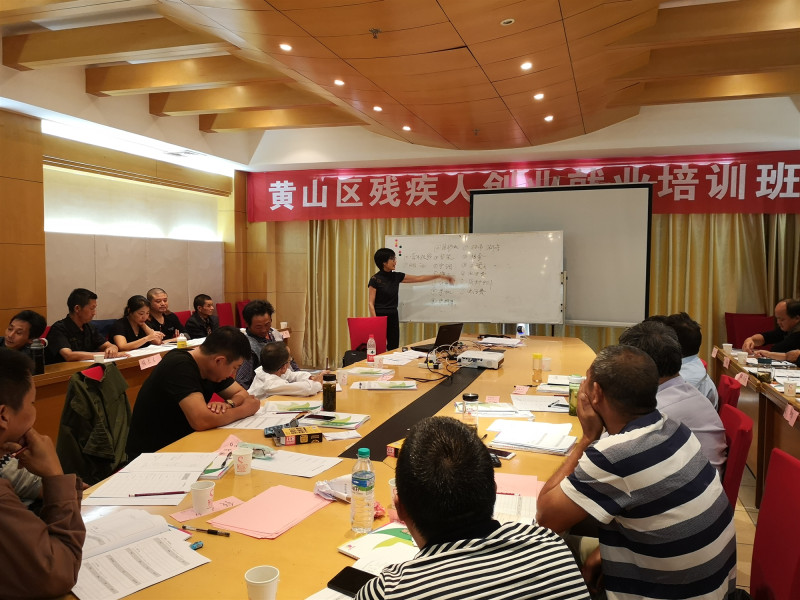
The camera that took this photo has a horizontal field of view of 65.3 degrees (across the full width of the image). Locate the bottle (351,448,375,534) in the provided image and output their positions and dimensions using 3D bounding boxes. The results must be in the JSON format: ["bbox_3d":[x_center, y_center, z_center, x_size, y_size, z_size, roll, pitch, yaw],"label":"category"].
[{"bbox_3d":[-0.105,0.532,1.739,0.065,0.232,0.065,0,3,0],"label":"bottle"}]

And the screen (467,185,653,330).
[{"bbox_3d":[1.720,-0.494,6.932,1.970,1.490,0.070,2,4,23],"label":"screen"}]

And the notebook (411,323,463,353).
[{"bbox_3d":[0.332,0.321,5.415,0.295,0.230,0.350,3,4,39],"label":"notebook"}]

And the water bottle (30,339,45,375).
[{"bbox_3d":[-2.259,0.347,3.902,0.080,0.220,0.080,2,4,19],"label":"water bottle"}]

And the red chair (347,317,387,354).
[{"bbox_3d":[-0.180,0.670,6.189,0.440,0.955,0.560,-2,4,-36],"label":"red chair"}]

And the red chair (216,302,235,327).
[{"bbox_3d":[-2.131,0.533,8.292,0.560,0.955,0.440,2,4,23],"label":"red chair"}]

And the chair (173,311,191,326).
[{"bbox_3d":[-1.980,0.601,6.047,0.550,0.970,0.450,2,4,19],"label":"chair"}]

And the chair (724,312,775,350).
[{"bbox_3d":[3.453,0.658,6.111,0.470,0.970,0.560,2,4,19],"label":"chair"}]

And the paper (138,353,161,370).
[{"bbox_3d":[-1.895,0.474,4.762,0.015,0.080,0.220,2,10,19],"label":"paper"}]

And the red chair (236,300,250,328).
[{"bbox_3d":[-1.936,0.507,8.766,0.560,0.955,0.440,1,3,13],"label":"red chair"}]

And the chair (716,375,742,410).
[{"bbox_3d":[1.347,0.861,3.111,0.560,0.955,0.440,2,4,20],"label":"chair"}]

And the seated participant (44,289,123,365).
[{"bbox_3d":[-2.236,0.541,4.618,0.720,1.250,0.550,2,4,19],"label":"seated participant"}]

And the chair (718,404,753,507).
[{"bbox_3d":[1.000,0.899,2.418,0.560,0.955,0.440,2,4,20],"label":"chair"}]

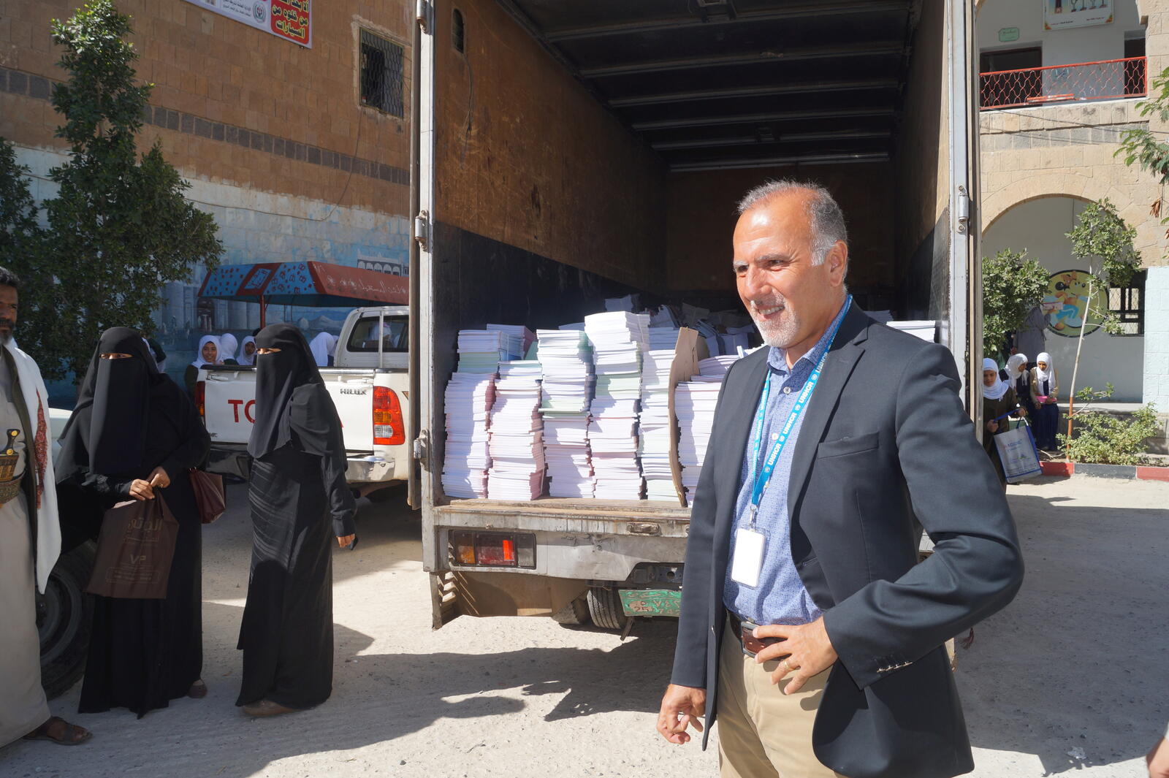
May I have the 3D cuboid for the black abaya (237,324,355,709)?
[{"bbox_3d":[-1.228,0.528,3.754,0.440,1.604,0.460,-1,3,-30],"label":"black abaya"}]

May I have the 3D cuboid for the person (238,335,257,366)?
[{"bbox_3d":[-3.528,0.194,9.215,0.420,1.500,0.320,-1,3,-27],"label":"person"}]

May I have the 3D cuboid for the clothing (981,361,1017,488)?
[{"bbox_3d":[4.336,0.391,9.323,0.460,1.431,0.400,1,2,14],"label":"clothing"}]

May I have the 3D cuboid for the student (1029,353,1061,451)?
[{"bbox_3d":[5.990,0.185,11.417,0.420,1.333,0.580,0,2,7],"label":"student"}]

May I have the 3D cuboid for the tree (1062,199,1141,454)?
[{"bbox_3d":[6.317,-0.706,10.780,0.950,3.246,0.900,0,2,0],"label":"tree"}]

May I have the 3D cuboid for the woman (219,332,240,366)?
[{"bbox_3d":[-3.378,0.216,8.415,0.420,1.500,0.320,0,2,6],"label":"woman"}]

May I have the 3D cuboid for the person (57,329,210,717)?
[{"bbox_3d":[-1.891,0.538,3.715,0.580,1.587,0.460,1,2,14],"label":"person"}]

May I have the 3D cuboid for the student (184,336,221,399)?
[{"bbox_3d":[-2.962,0.339,6.919,0.440,1.520,0.340,0,2,-9],"label":"student"}]

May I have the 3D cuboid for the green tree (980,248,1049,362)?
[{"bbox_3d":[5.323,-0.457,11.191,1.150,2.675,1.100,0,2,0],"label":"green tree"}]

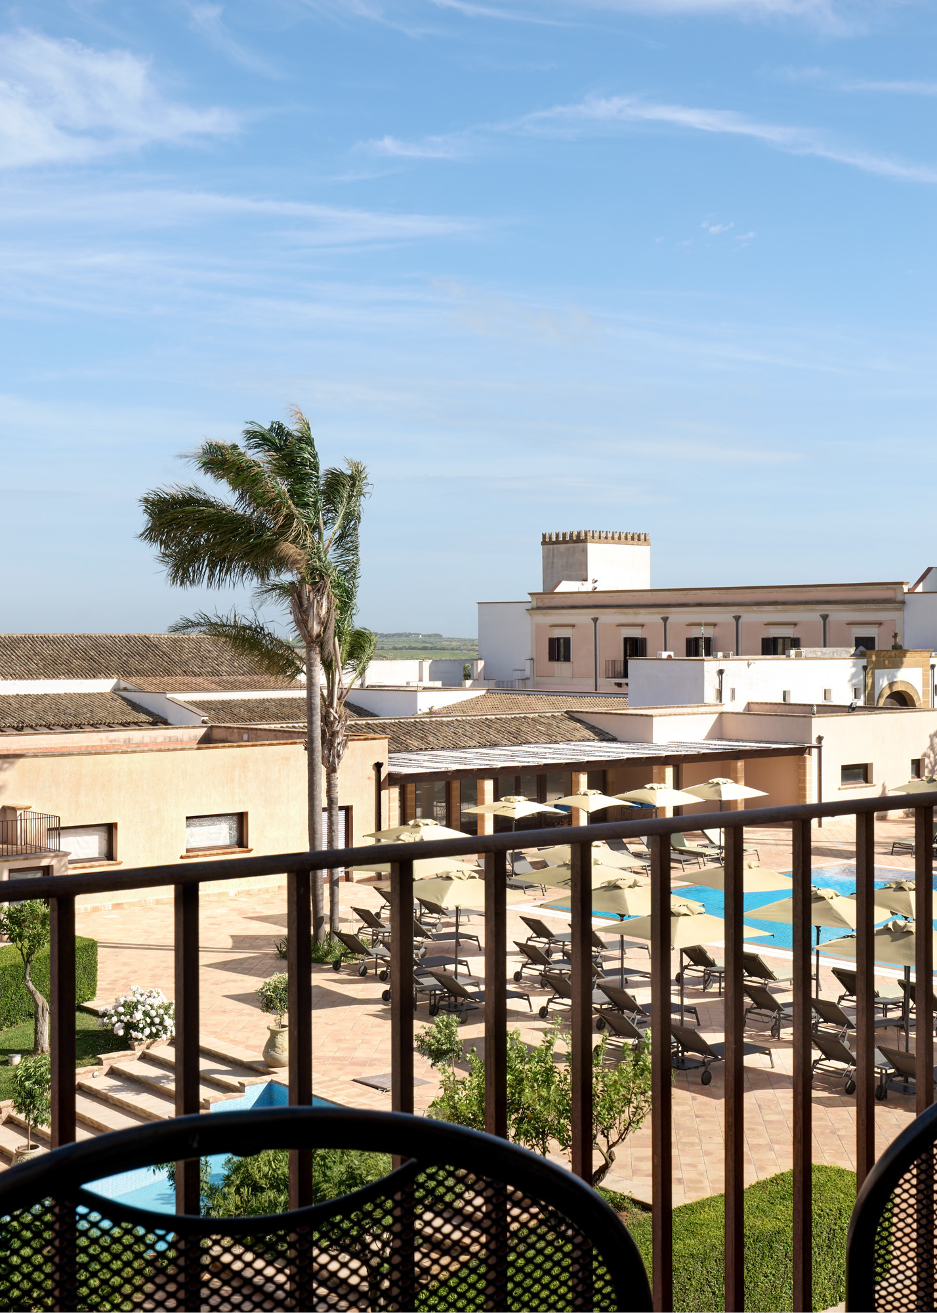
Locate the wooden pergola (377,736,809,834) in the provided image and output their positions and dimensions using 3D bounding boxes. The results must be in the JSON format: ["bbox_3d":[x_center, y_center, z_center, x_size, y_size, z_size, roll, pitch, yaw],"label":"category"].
[{"bbox_3d":[3.824,4.640,57.712,20.400,3.150,4.400,0,0,-42],"label":"wooden pergola"}]

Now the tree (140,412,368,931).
[{"bbox_3d":[-4.868,0.384,39.700,5.200,11.800,4.400,0,0,0],"label":"tree"}]

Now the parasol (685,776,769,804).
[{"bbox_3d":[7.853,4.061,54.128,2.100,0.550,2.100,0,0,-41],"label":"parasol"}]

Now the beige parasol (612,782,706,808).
[{"bbox_3d":[5.669,4.988,51.800,2.050,2.480,2.050,-1,0,-45],"label":"beige parasol"}]

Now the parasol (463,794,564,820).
[{"bbox_3d":[1.261,4.098,47.840,2.100,0.550,2.100,0,0,-41],"label":"parasol"}]

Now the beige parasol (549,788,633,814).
[{"bbox_3d":[3.491,4.088,49.608,2.100,0.550,2.100,0,0,-41],"label":"beige parasol"}]

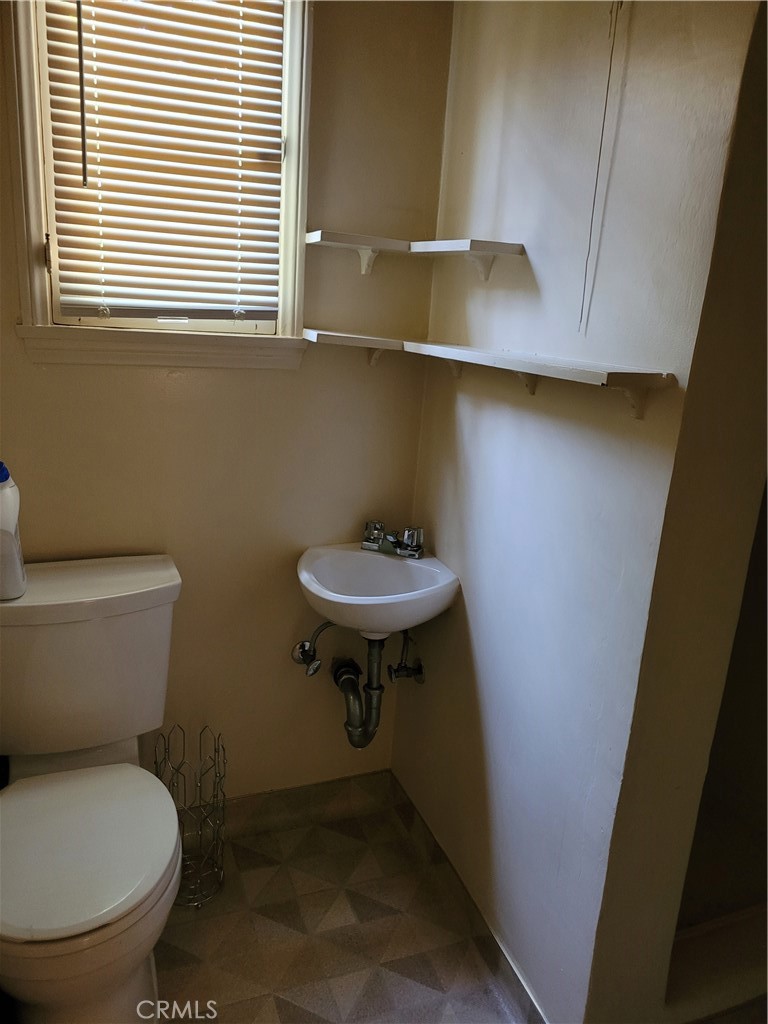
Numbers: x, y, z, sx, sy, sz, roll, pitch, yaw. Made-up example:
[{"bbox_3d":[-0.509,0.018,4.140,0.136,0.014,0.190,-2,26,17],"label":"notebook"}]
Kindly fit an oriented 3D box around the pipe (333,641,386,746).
[{"bbox_3d":[-0.057,0.425,1.873,0.091,0.314,0.168,-2,16,-21],"label":"pipe"}]

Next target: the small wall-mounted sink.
[{"bbox_3d":[-0.046,0.216,1.687,0.375,0.183,0.378,10,16,23],"label":"small wall-mounted sink"}]

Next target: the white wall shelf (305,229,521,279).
[{"bbox_3d":[0.042,-0.505,1.516,0.299,0.077,0.407,-2,16,-21],"label":"white wall shelf"}]

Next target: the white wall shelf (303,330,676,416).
[{"bbox_3d":[0.106,-0.260,1.373,0.299,0.081,0.835,-2,16,-21],"label":"white wall shelf"}]

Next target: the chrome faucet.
[{"bbox_3d":[0.012,0.065,1.782,0.150,0.066,0.098,10,16,23],"label":"chrome faucet"}]

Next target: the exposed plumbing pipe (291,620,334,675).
[{"bbox_3d":[-0.161,0.320,1.836,0.089,0.148,0.107,-2,16,-21],"label":"exposed plumbing pipe"}]

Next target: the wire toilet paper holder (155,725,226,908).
[{"bbox_3d":[-0.433,0.687,1.741,0.161,0.363,0.161,-2,16,-21],"label":"wire toilet paper holder"}]

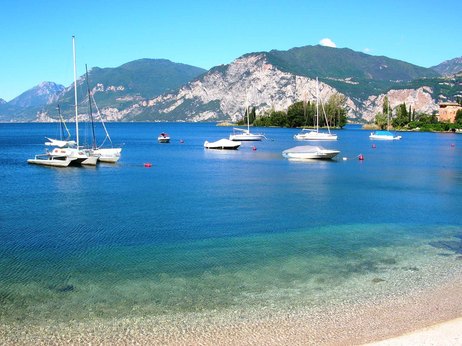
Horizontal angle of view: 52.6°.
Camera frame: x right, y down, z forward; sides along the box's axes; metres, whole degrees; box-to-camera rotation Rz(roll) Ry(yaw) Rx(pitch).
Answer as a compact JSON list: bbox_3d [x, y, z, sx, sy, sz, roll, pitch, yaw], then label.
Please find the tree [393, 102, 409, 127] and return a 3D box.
[{"bbox_3d":[66.703,-22.797,183.607,6.200,9.760,6.200,3,7,25],"label":"tree"}]

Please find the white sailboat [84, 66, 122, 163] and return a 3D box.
[{"bbox_3d":[-13.079,-5.567,44.225,7.200,8.950,2.400,5,8,38],"label":"white sailboat"}]

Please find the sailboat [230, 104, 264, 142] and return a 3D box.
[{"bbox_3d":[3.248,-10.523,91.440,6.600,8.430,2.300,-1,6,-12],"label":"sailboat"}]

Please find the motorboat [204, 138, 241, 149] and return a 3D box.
[{"bbox_3d":[-1.162,-4.032,63.790,4.900,1.600,1.900,0,6,-3],"label":"motorboat"}]

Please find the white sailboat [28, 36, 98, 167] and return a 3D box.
[{"bbox_3d":[-13.969,-6.252,40.954,7.000,11.030,4.500,5,8,38],"label":"white sailboat"}]

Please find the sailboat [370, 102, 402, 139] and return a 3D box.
[{"bbox_3d":[31.521,-10.532,94.842,6.400,7.700,2.300,-1,6,-5],"label":"sailboat"}]

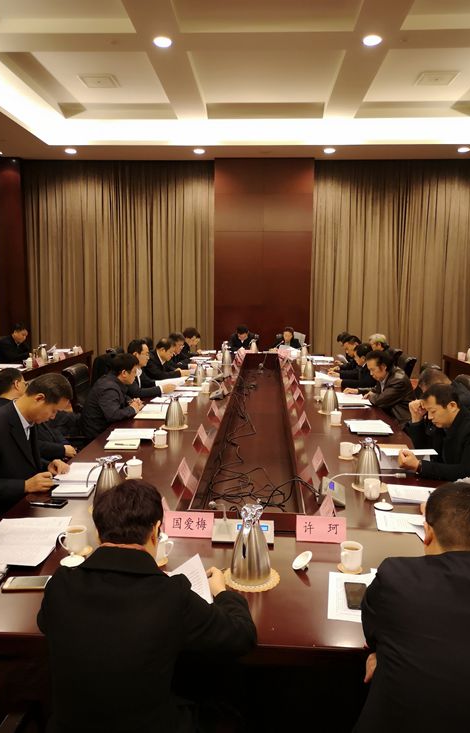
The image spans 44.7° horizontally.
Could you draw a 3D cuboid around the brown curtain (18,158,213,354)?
[{"bbox_3d":[-2.393,-1.939,11.787,3.950,4.360,0.200,0,7,3],"label":"brown curtain"}]

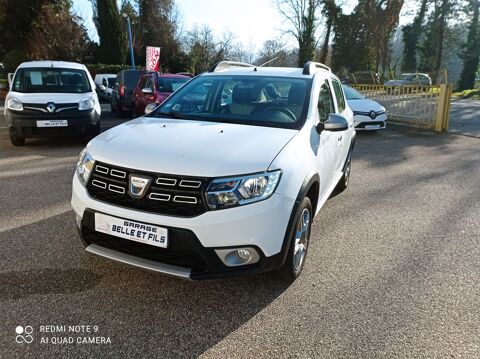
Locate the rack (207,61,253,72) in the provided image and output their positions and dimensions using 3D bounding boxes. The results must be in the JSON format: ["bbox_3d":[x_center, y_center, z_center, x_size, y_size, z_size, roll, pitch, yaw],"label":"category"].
[{"bbox_3d":[-0.069,-1.303,4.550,0.060,0.130,1.300,8,16,22],"label":"rack"}]

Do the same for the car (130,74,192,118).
[{"bbox_3d":[-1.950,-2.340,11.550,1.790,1.620,4.180,-7,16,-25],"label":"car"}]

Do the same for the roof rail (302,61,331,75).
[{"bbox_3d":[0.840,-1.165,4.105,0.070,0.125,1.400,8,16,22],"label":"roof rail"}]

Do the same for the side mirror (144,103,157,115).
[{"bbox_3d":[-0.881,-0.692,3.755,0.230,0.155,0.170,8,16,22],"label":"side mirror"}]

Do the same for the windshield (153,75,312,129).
[{"bbox_3d":[-0.046,-0.726,3.441,1.400,0.160,0.920,8,42,22],"label":"windshield"}]

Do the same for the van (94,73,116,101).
[{"bbox_3d":[-7.500,-5.450,23.600,1.800,1.800,4.200,-9,17,-31],"label":"van"}]

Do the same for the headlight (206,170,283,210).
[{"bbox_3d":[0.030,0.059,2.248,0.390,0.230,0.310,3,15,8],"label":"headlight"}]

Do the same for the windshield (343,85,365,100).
[{"bbox_3d":[3.018,-2.604,11.458,1.360,0.160,0.880,-3,43,-21],"label":"windshield"}]

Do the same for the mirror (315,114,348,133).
[{"bbox_3d":[0.739,-0.457,3.109,0.230,0.155,0.170,8,16,22],"label":"mirror"}]

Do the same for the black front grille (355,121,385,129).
[{"bbox_3d":[3.617,-1.508,10.750,1.040,0.190,0.140,-5,16,-21],"label":"black front grille"}]

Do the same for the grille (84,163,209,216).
[{"bbox_3d":[-0.591,0.054,2.357,0.930,0.265,0.190,8,16,22],"label":"grille"}]

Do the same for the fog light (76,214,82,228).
[{"bbox_3d":[-1.127,0.293,2.756,0.220,0.130,0.130,11,18,34],"label":"fog light"}]

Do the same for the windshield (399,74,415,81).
[{"bbox_3d":[12.019,-7.341,28.000,0.850,0.160,1.380,-33,25,-12],"label":"windshield"}]

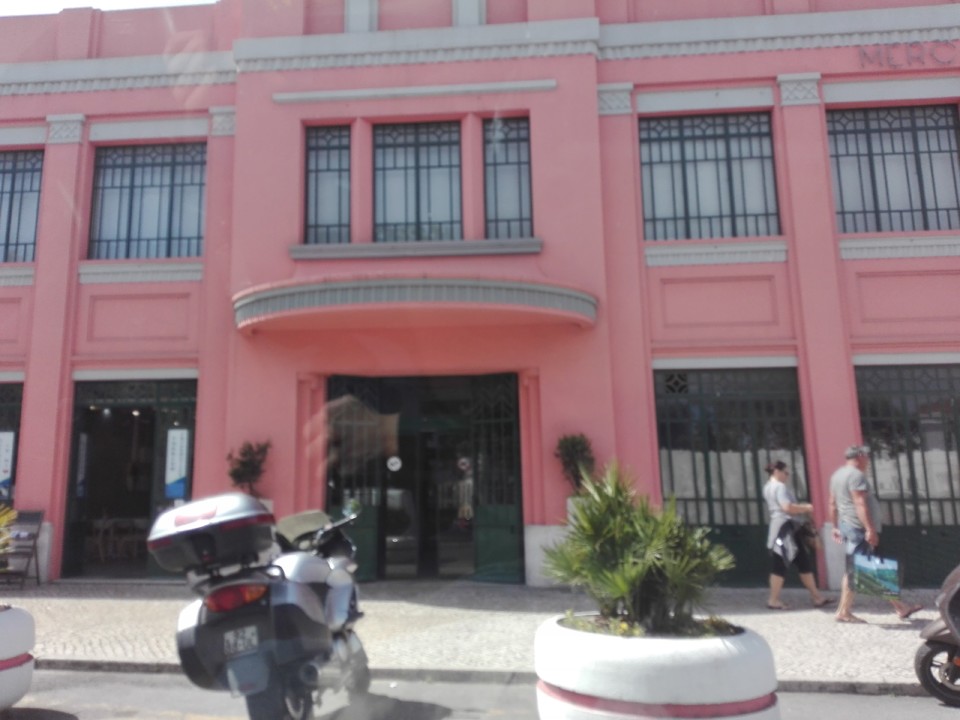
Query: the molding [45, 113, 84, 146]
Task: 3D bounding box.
[{"bbox_3d":[-6.239,-3.454,11.345,0.612,0.467,0.170,-2,-9,4],"label":"molding"}]

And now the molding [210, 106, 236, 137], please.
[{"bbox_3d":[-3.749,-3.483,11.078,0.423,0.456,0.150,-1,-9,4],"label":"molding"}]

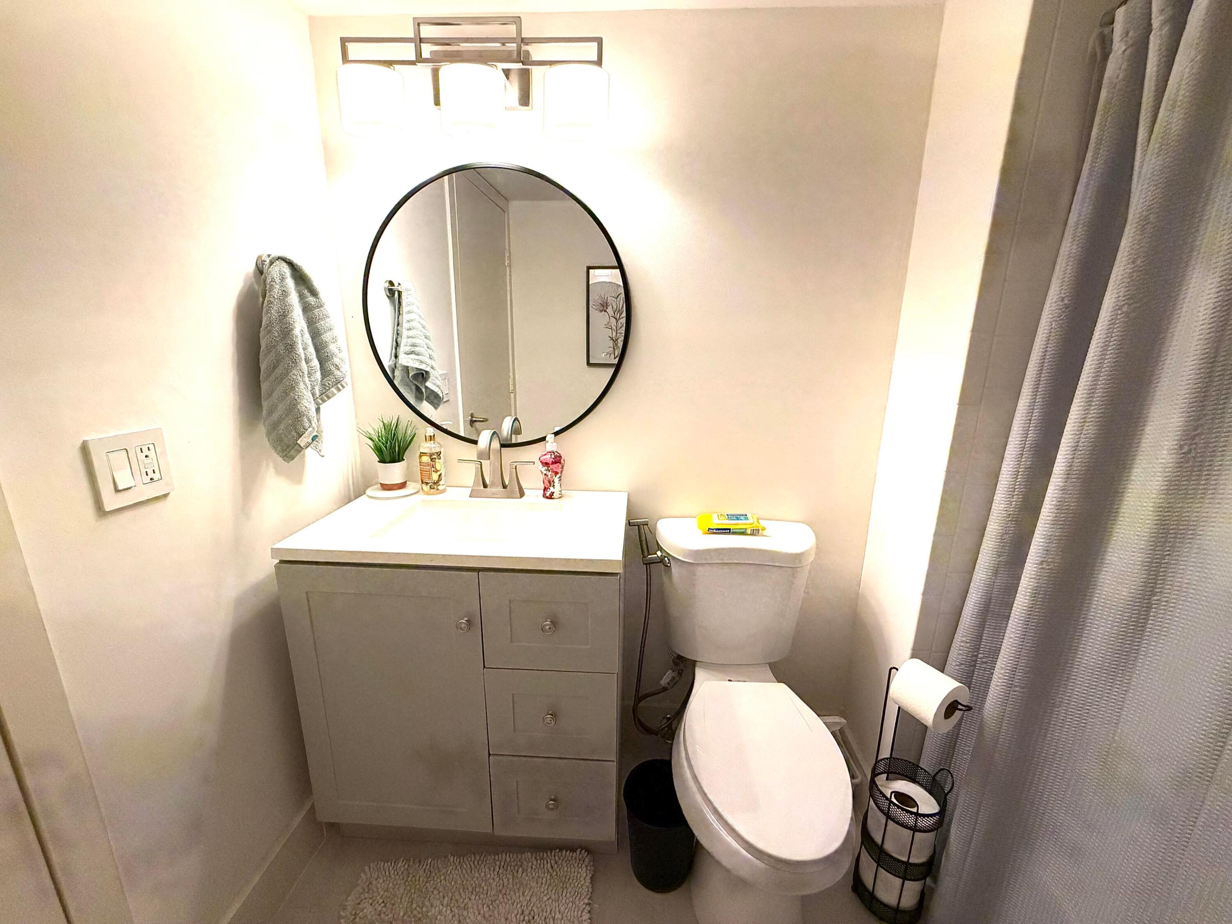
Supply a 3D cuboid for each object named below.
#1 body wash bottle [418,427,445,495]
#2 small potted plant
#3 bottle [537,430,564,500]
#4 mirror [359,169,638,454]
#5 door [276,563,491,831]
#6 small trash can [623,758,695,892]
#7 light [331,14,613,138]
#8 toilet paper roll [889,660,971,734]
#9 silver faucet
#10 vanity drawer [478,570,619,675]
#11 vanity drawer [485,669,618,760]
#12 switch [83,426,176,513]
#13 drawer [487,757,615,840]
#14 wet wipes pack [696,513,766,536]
[{"bbox_3d":[-0.546,-0.006,1.482,0.075,0.198,0.068,3,14,8],"label":"body wash bottle"},{"bbox_3d":[-0.667,-0.023,1.464,0.170,0.223,0.142,2,14,3],"label":"small potted plant"},{"bbox_3d":[-0.187,0.010,1.451,0.073,0.192,0.050,7,15,22],"label":"bottle"},{"bbox_3d":[-0.337,-0.416,1.406,0.765,0.765,0.026,2,14,3],"label":"mirror"},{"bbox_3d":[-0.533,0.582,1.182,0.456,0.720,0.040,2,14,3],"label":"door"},{"bbox_3d":[0.116,0.935,1.275,0.197,0.233,0.197,1,14,0],"label":"small trash can"},{"bbox_3d":[-0.346,-0.921,1.201,0.650,0.235,0.175,2,14,3],"label":"light"},{"bbox_3d":[0.682,0.507,1.087,0.112,0.112,0.100,-6,16,-24],"label":"toilet paper roll"},{"bbox_3d":[-0.353,0.011,1.410,0.229,0.209,0.157,2,14,3],"label":"silver faucet"},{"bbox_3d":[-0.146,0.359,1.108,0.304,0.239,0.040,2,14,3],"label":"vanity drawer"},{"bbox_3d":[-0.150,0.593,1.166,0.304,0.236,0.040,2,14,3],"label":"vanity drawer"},{"bbox_3d":[-0.806,0.010,0.833,0.013,0.117,0.118,2,14,3],"label":"switch"},{"bbox_3d":[-0.148,0.796,1.387,0.308,0.243,0.360,2,14,3],"label":"drawer"},{"bbox_3d":[0.328,0.176,1.436,0.182,0.036,0.094,2,14,3],"label":"wet wipes pack"}]

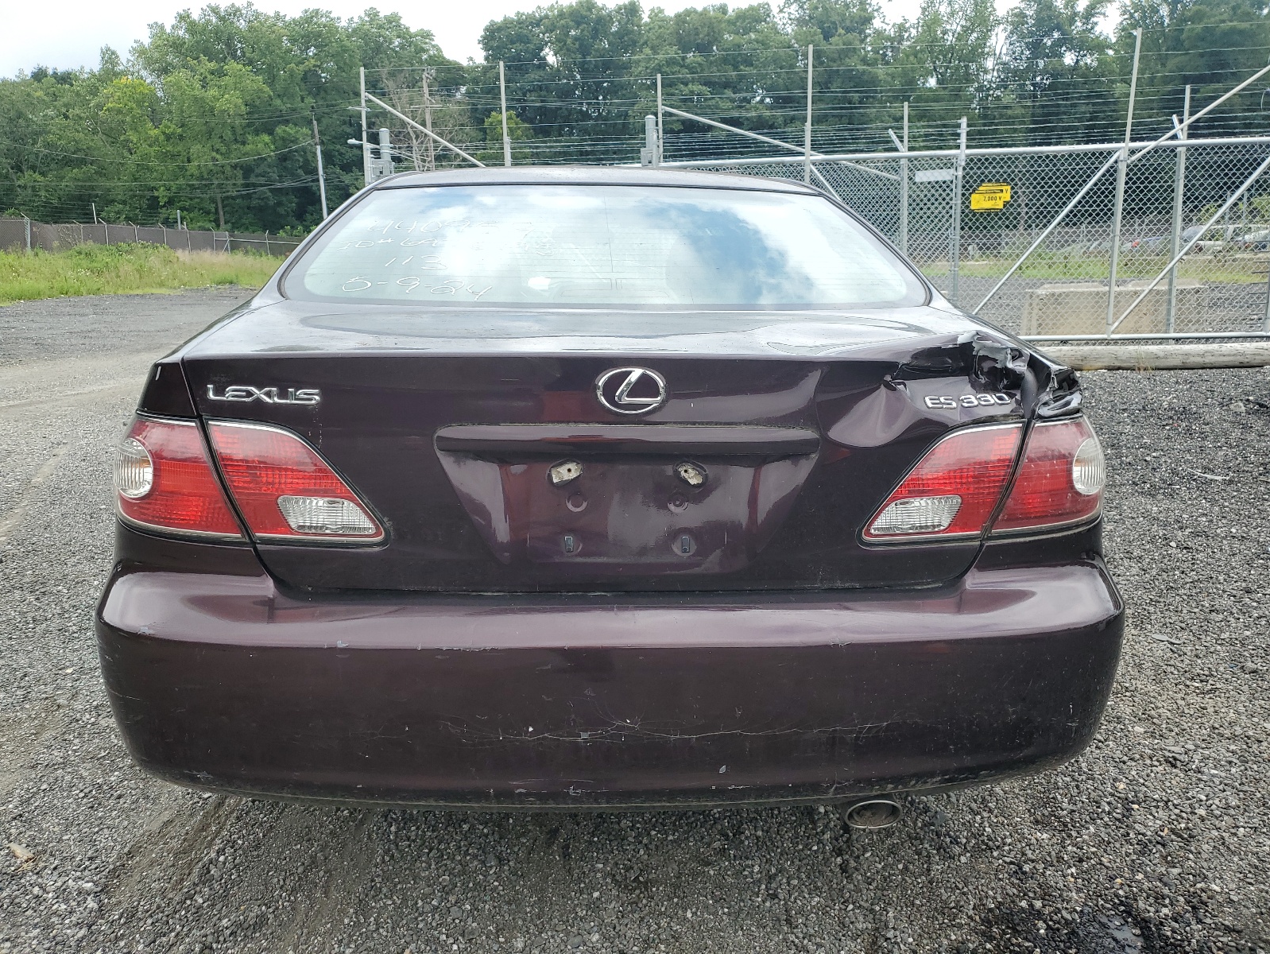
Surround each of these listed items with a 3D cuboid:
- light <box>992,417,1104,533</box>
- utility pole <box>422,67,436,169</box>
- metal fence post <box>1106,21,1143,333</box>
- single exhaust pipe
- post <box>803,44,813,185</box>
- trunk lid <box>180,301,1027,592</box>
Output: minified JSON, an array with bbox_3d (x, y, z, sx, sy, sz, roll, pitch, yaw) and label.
[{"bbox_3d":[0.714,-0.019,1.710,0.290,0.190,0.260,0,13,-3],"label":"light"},{"bbox_3d":[-11.382,-16.621,53.530,0.280,11.667,0.280,-1,13,0],"label":"utility pole"},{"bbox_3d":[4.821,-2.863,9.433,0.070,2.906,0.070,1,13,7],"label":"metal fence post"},{"bbox_3d":[0.379,0.527,1.638,0.092,0.062,0.180,0,13,-3],"label":"single exhaust pipe"},{"bbox_3d":[1.776,-2.882,9.820,0.060,2.906,0.060,1,13,7],"label":"post"},{"bbox_3d":[-0.036,-0.095,1.737,1.400,0.410,0.680,0,13,-3],"label":"trunk lid"}]

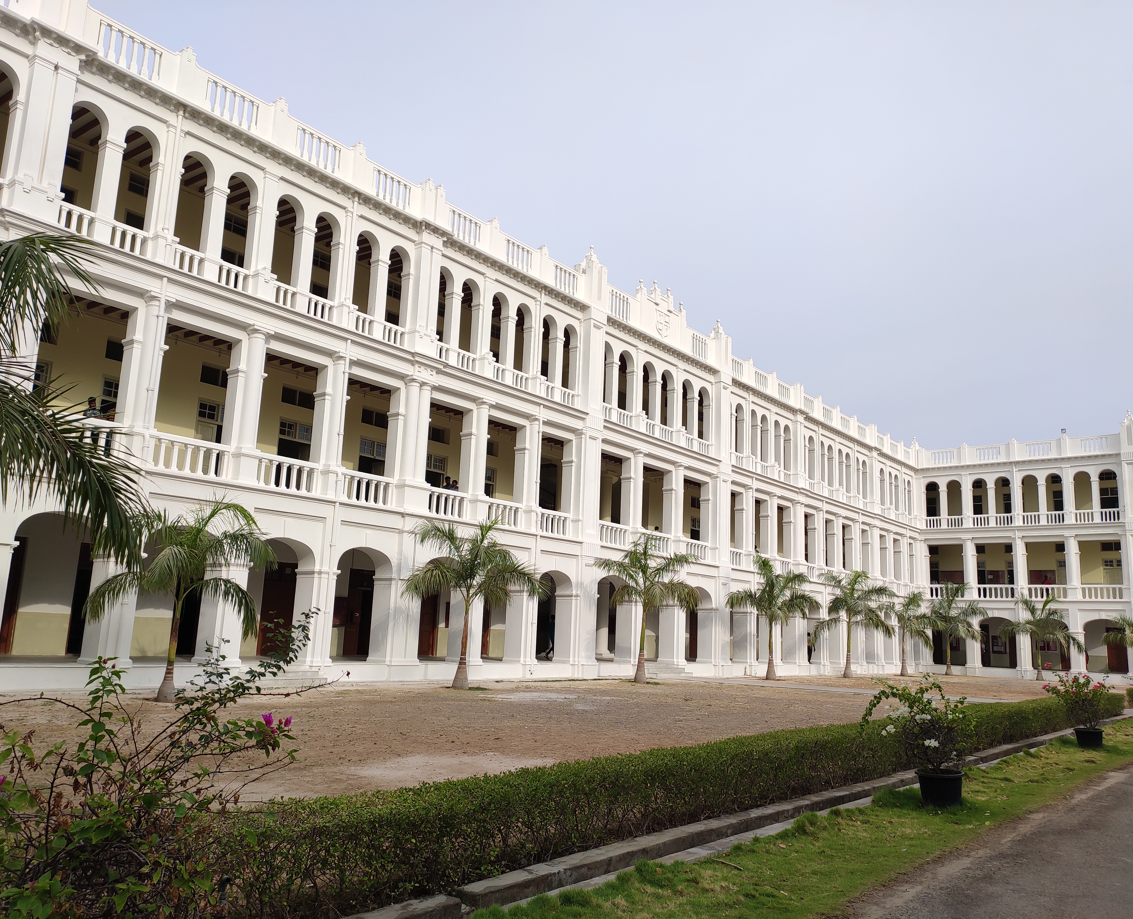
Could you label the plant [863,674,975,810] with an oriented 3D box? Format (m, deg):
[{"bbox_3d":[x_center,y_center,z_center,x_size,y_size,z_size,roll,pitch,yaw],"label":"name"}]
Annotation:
[{"bbox_3d":[3.648,2.905,9.150,1.120,1.280,0.950,-2,-12,22],"label":"plant"}]

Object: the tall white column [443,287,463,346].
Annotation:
[{"bbox_3d":[-3.713,-4.487,28.752,0.381,1.875,0.437,-6,-14,38],"label":"tall white column"}]

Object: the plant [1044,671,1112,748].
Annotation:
[{"bbox_3d":[8.227,4.017,14.214,0.923,1.195,0.875,-4,-12,30],"label":"plant"}]

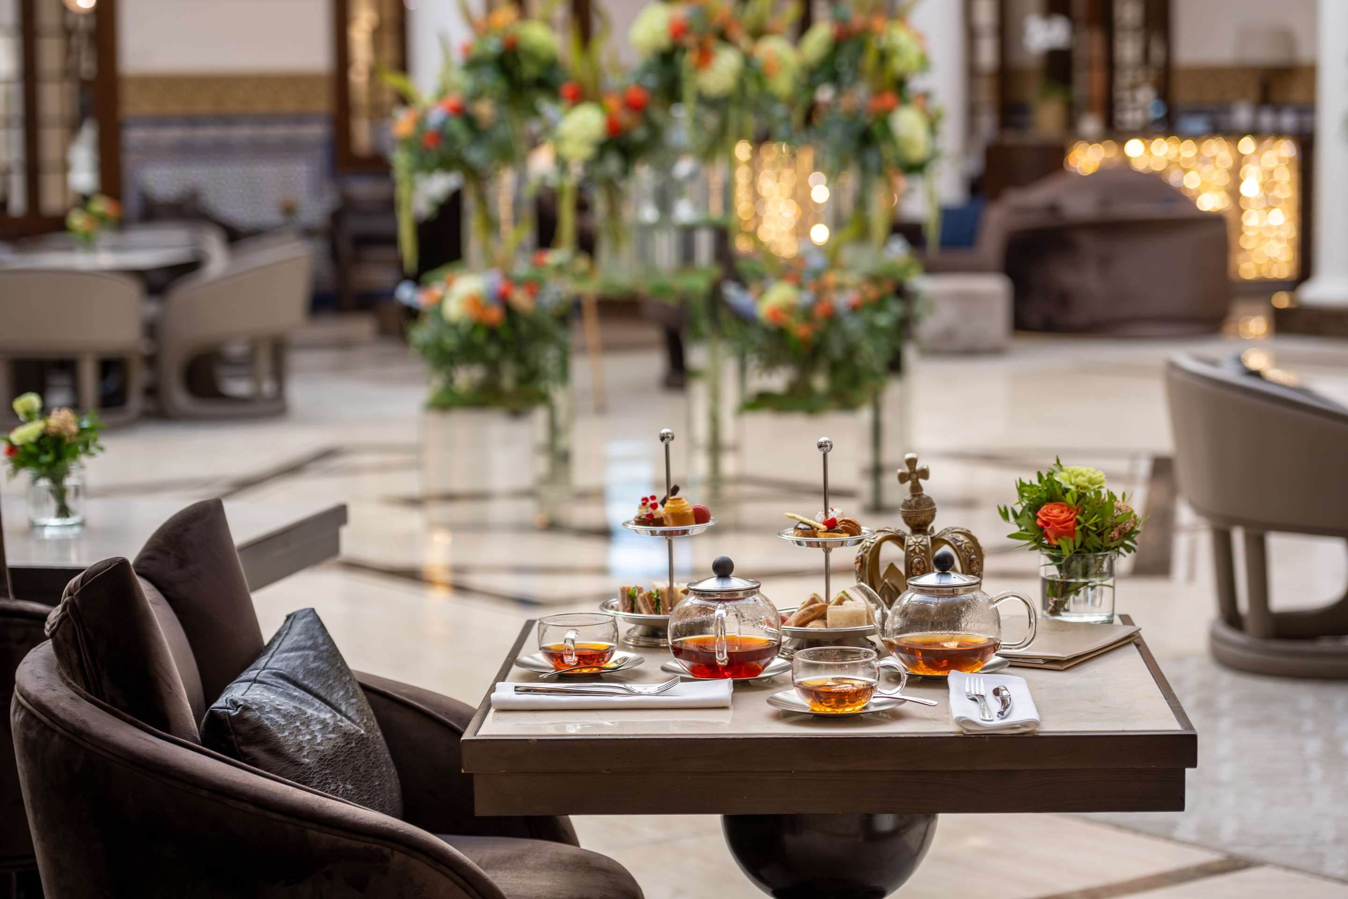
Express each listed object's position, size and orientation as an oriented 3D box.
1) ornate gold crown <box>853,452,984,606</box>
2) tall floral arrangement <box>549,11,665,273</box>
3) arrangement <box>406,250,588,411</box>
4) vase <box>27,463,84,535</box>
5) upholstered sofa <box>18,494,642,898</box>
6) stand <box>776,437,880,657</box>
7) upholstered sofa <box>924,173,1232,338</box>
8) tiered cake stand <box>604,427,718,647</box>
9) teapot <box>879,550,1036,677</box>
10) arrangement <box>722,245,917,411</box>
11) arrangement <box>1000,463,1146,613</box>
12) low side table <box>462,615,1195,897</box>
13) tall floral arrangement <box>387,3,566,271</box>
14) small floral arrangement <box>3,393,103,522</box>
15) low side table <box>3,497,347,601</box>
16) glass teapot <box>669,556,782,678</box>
[{"bbox_3d":[0.299,0.115,3.881,0.160,0.224,0.160,-1,6,3],"label":"ornate gold crown"},{"bbox_3d":[-0.243,-1.110,11.500,0.430,0.950,0.430,0,6,3],"label":"tall floral arrangement"},{"bbox_3d":[-0.591,-0.402,10.558,0.590,0.511,0.548,-1,6,0],"label":"arrangement"},{"bbox_3d":[-1.052,0.077,5.410,0.096,0.100,0.096,0,6,3],"label":"vase"},{"bbox_3d":[-0.430,0.559,4.025,0.800,0.910,0.860,0,6,3],"label":"upholstered sofa"},{"bbox_3d":[0.184,0.112,3.794,0.170,0.255,0.170,-1,6,3],"label":"stand"},{"bbox_3d":[2.355,-1.169,18.640,1.631,0.925,1.350,1,7,16],"label":"upholstered sofa"},{"bbox_3d":[-0.005,0.109,4.115,0.185,0.275,0.185,0,6,3],"label":"tiered cake stand"},{"bbox_3d":[0.323,0.193,3.817,0.220,0.146,0.140,0,6,3],"label":"teapot"},{"bbox_3d":[0.479,-0.409,10.612,0.631,0.531,0.585,-1,6,0],"label":"arrangement"},{"bbox_3d":[0.494,0.116,3.957,0.184,0.201,0.165,-1,6,3],"label":"arrangement"},{"bbox_3d":[0.183,0.618,3.698,0.760,0.730,0.746,-1,6,3],"label":"low side table"},{"bbox_3d":[-0.720,-1.141,11.600,0.600,0.970,0.650,0,6,3],"label":"tall floral arrangement"},{"bbox_3d":[-1.054,0.014,5.405,0.160,0.212,0.165,0,6,3],"label":"small floral arrangement"},{"bbox_3d":[-0.984,0.491,5.017,0.760,0.730,0.746,0,6,11],"label":"low side table"},{"bbox_3d":[0.061,0.198,3.815,0.138,0.143,0.215,-1,6,2],"label":"glass teapot"}]

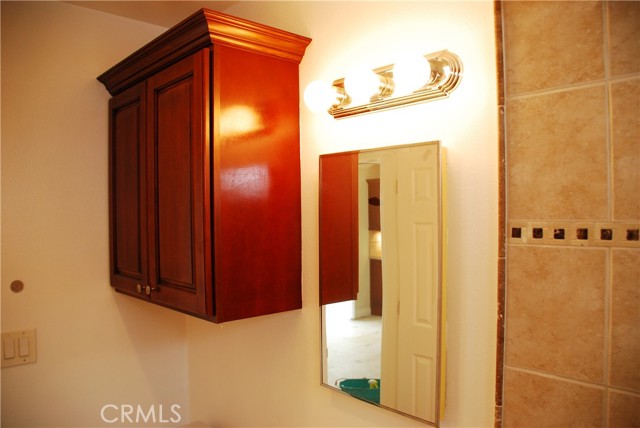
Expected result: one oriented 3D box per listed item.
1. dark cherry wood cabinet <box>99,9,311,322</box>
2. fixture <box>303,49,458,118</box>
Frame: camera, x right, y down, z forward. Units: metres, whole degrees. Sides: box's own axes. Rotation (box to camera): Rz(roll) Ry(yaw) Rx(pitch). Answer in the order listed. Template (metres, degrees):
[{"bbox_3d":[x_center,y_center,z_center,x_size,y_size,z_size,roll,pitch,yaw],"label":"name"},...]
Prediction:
[{"bbox_3d":[-0.435,-0.113,1.611,0.370,0.818,0.819,-1,1,-43],"label":"dark cherry wood cabinet"},{"bbox_3d":[0.129,-0.322,1.185,0.120,0.116,0.446,-1,1,-43],"label":"fixture"}]

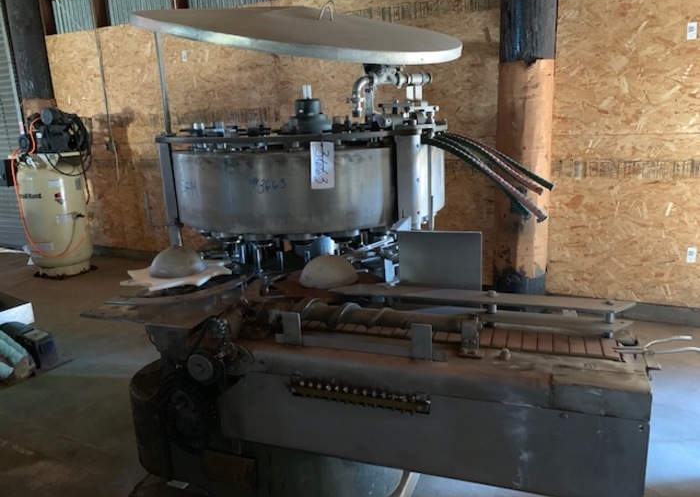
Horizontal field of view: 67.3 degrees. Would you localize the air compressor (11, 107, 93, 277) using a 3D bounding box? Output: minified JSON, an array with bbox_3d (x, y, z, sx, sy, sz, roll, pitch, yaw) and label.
[{"bbox_3d":[-3.204,-0.593,5.624,0.760,1.765,0.720,5,16,26],"label":"air compressor"}]

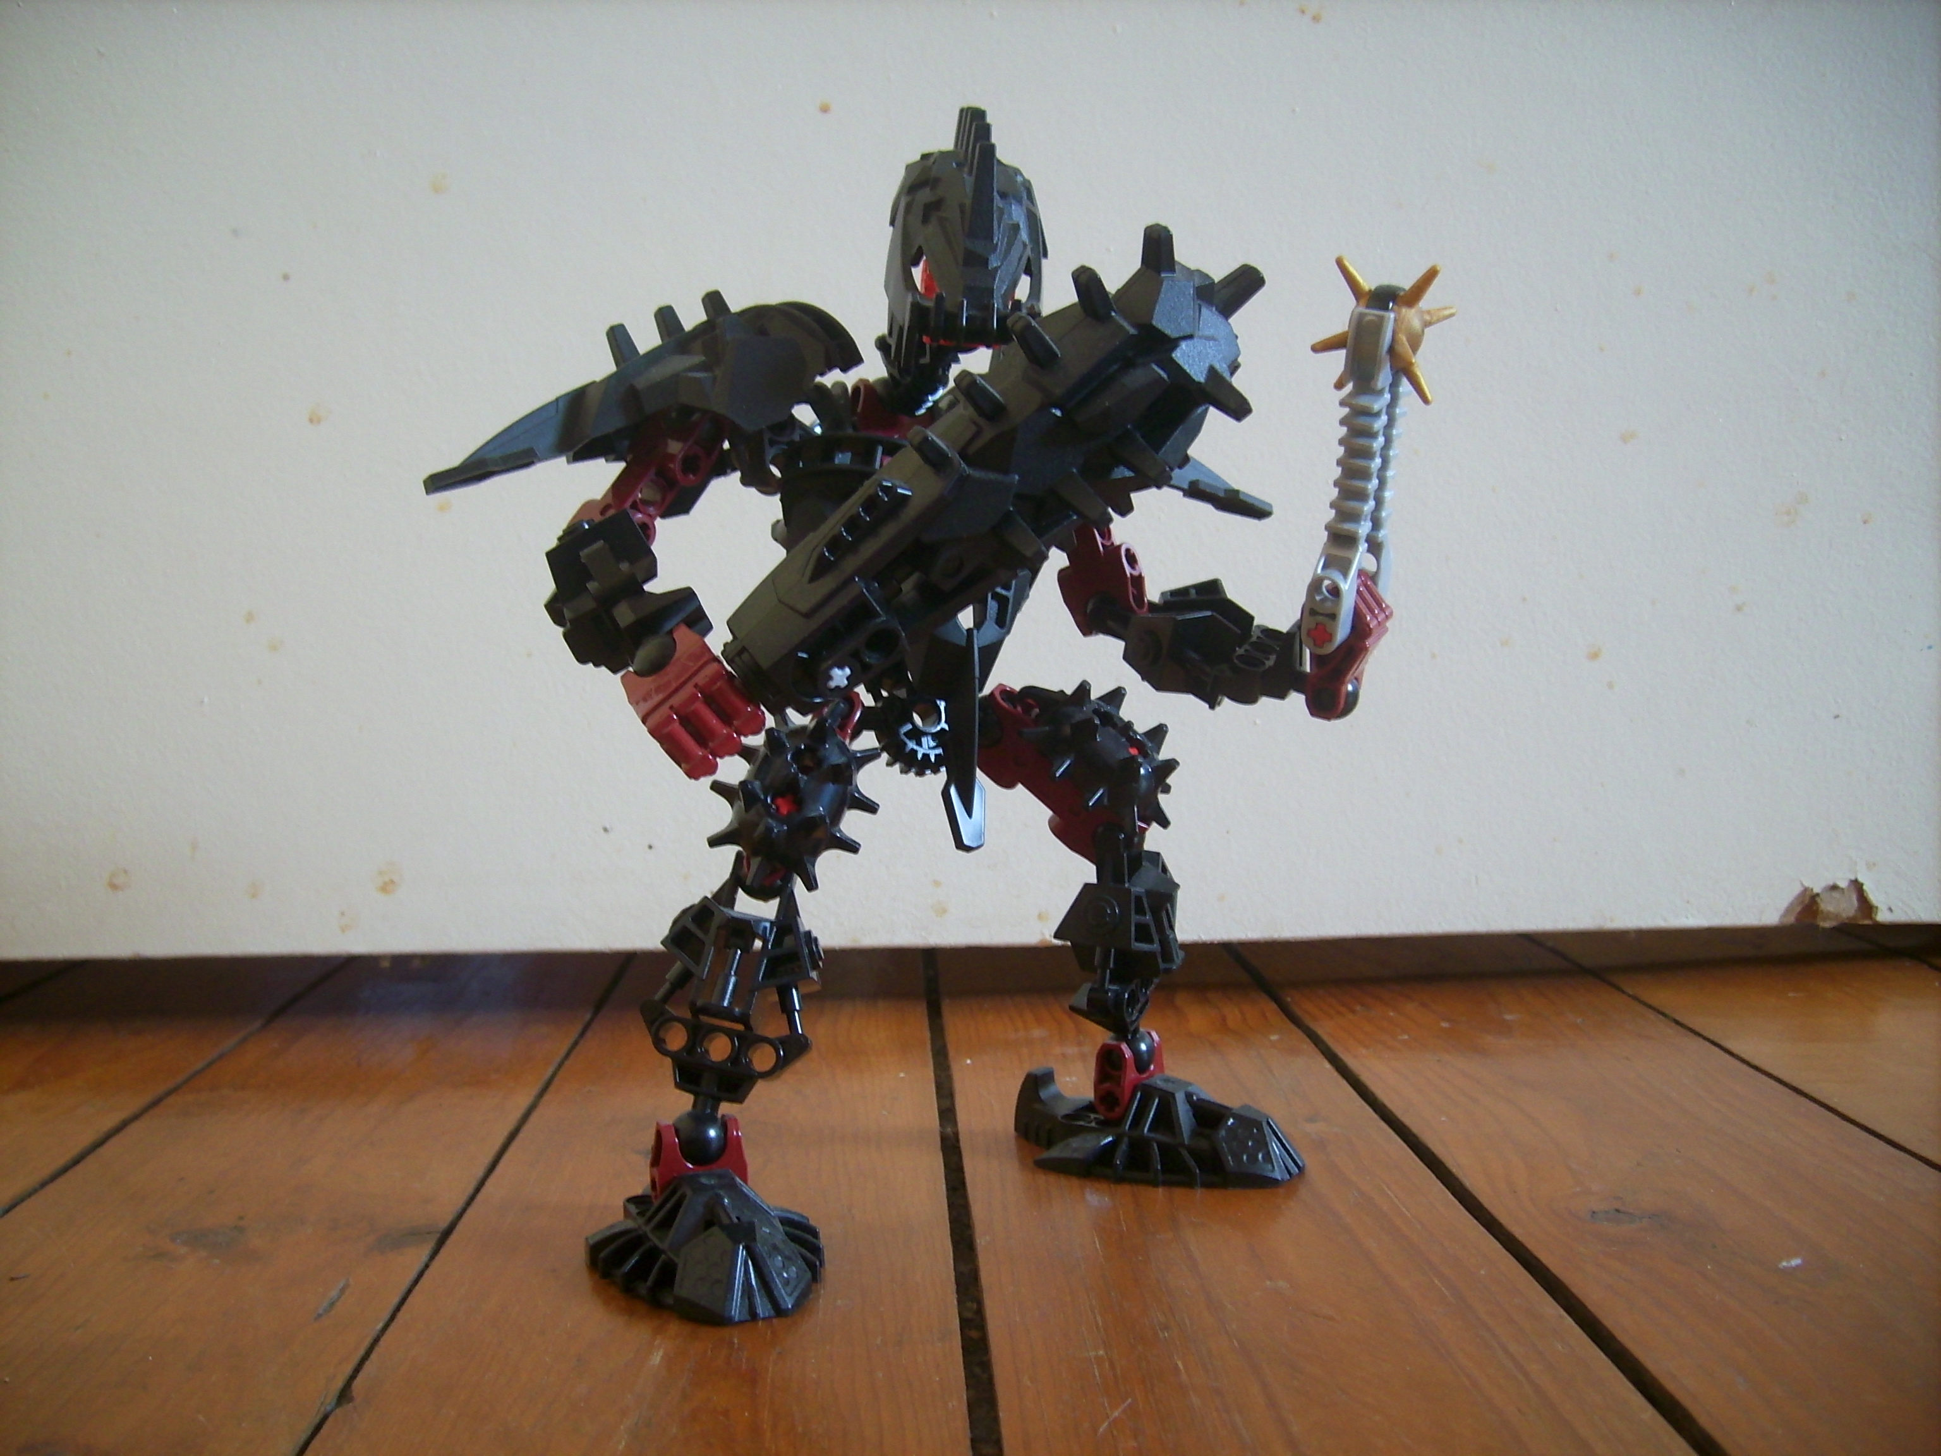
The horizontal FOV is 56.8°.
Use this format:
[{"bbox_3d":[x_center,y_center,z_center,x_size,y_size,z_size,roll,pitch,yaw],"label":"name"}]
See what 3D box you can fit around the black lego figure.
[{"bbox_3d":[0.004,-0.009,0.301,0.172,0.195,0.107,-3,5,-22],"label":"black lego figure"}]

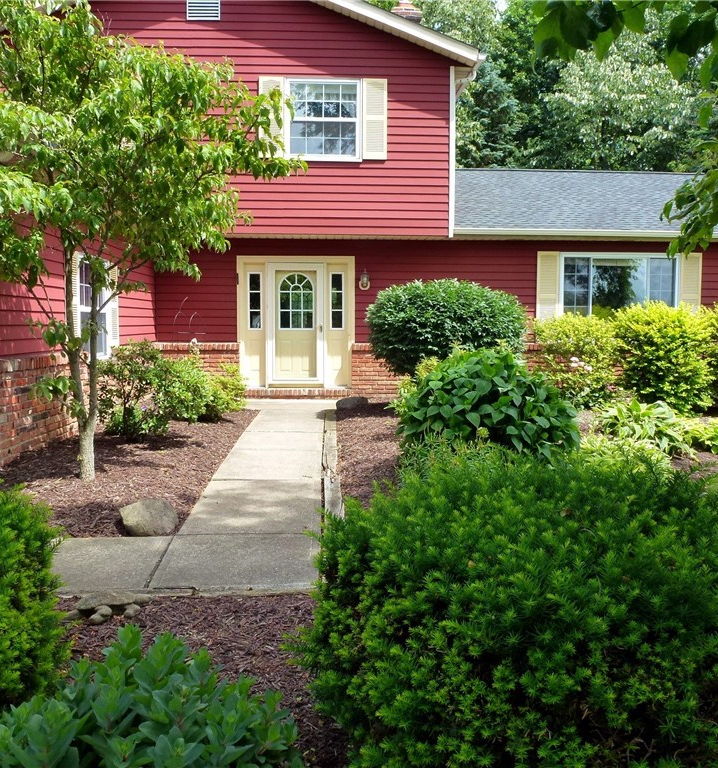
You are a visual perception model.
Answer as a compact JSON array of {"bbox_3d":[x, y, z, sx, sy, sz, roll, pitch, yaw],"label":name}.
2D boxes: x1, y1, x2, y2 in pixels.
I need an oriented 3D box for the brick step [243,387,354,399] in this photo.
[{"bbox_3d":[-0.988,0.141,11.344,1.730,0.175,0.300,0,5,-2],"label":"brick step"}]

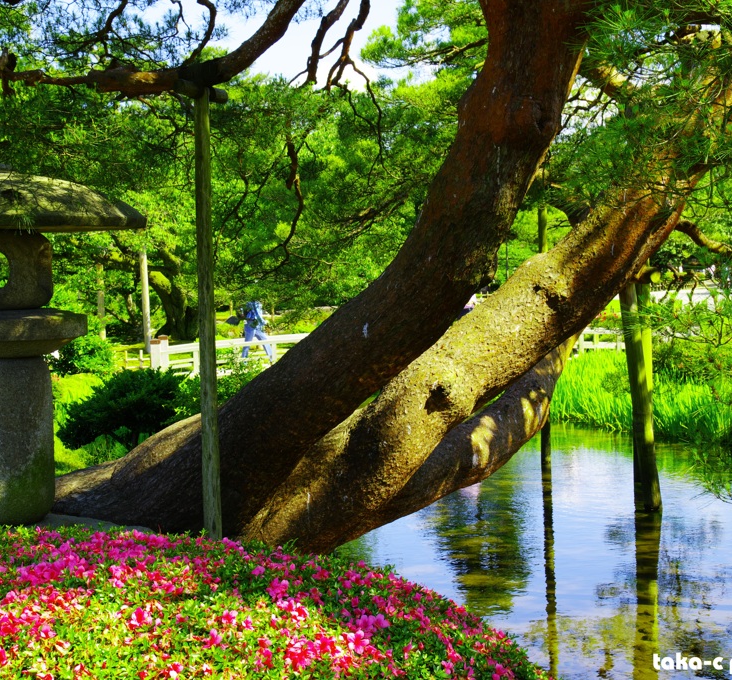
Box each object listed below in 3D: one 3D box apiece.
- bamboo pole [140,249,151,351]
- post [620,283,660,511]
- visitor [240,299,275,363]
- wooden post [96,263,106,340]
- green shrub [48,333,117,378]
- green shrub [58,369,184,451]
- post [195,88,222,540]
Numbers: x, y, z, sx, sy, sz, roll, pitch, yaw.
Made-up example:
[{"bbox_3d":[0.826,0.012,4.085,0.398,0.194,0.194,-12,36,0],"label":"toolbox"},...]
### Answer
[{"bbox_3d":[-5.296,-0.955,29.438,0.170,2.543,0.170,-2,3,0],"label":"bamboo pole"},{"bbox_3d":[2.437,0.507,10.850,0.165,2.063,0.165,-6,3,0],"label":"post"},{"bbox_3d":[-2.388,-0.284,26.760,0.700,1.644,0.550,0,3,-6],"label":"visitor"},{"bbox_3d":[-7.012,-0.954,32.446,0.170,2.206,0.170,-2,3,0],"label":"wooden post"},{"bbox_3d":[-5.021,0.273,21.480,1.250,0.810,1.100,0,3,0],"label":"green shrub"},{"bbox_3d":[-2.368,0.676,11.780,1.250,0.823,1.150,0,3,0],"label":"green shrub"},{"bbox_3d":[-0.978,-0.138,7.531,0.107,2.825,0.107,-1,3,0],"label":"post"}]

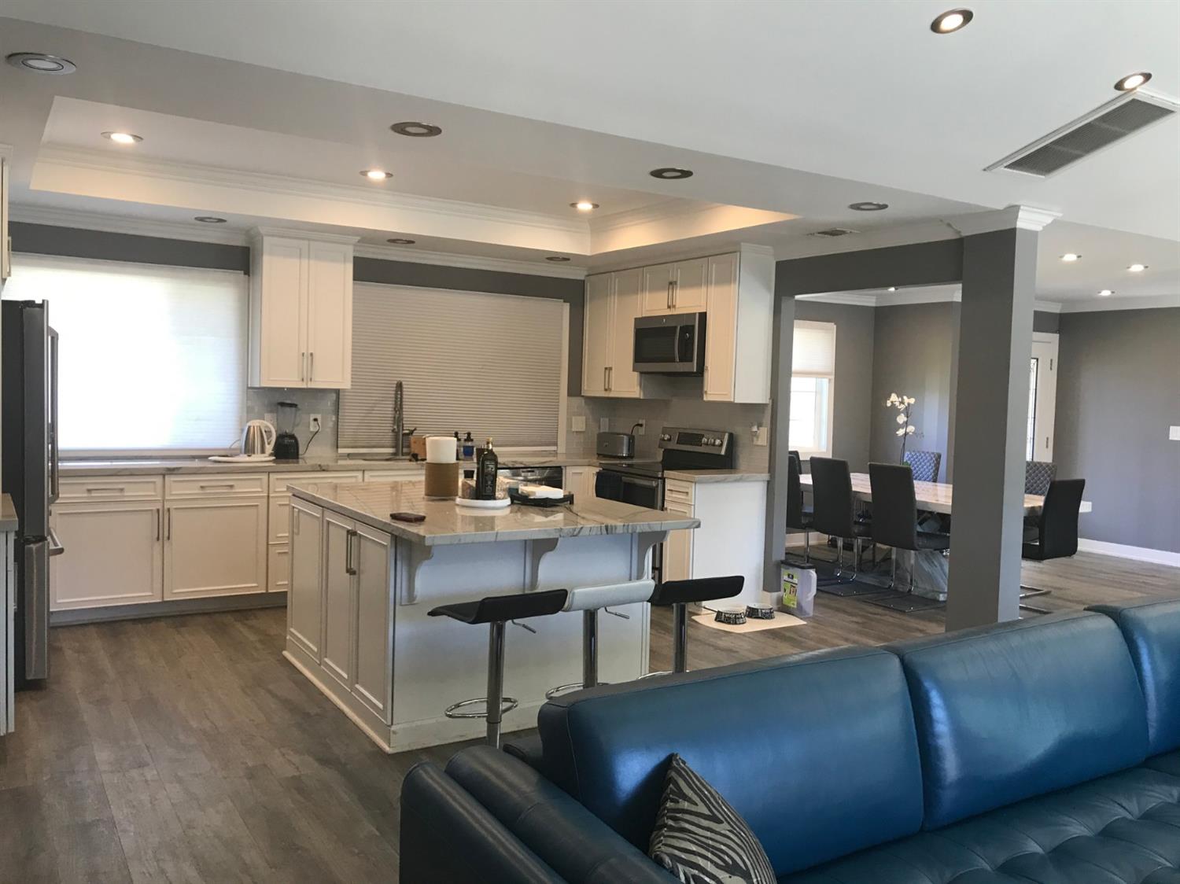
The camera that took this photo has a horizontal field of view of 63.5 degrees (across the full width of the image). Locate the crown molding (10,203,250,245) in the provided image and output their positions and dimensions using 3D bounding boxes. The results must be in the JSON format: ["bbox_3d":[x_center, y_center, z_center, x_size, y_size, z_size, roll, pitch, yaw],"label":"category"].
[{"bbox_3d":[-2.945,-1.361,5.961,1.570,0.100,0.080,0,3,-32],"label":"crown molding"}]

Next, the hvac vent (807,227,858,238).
[{"bbox_3d":[1.487,-1.265,5.833,0.231,0.020,0.271,0,4,-32],"label":"hvac vent"}]

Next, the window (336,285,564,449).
[{"bbox_3d":[-1.018,-0.553,7.365,1.849,1.210,0.060,0,4,-32],"label":"window"}]

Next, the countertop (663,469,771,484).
[{"bbox_3d":[0.860,0.239,6.582,0.634,0.042,0.406,0,4,-32],"label":"countertop"}]

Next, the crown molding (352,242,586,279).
[{"bbox_3d":[-0.888,-1.367,7.255,2.050,0.100,0.080,0,3,-32],"label":"crown molding"}]

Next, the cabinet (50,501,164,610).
[{"bbox_3d":[-2.985,0.642,5.854,0.603,0.630,0.580,0,4,-32],"label":"cabinet"}]

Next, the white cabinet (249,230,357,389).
[{"bbox_3d":[-1.954,-0.888,6.464,0.653,1.040,0.366,0,4,-32],"label":"white cabinet"}]

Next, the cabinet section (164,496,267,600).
[{"bbox_3d":[-2.418,0.640,6.060,0.602,0.597,0.502,0,4,-33],"label":"cabinet section"}]

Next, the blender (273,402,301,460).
[{"bbox_3d":[-2.062,-0.080,6.466,0.180,0.400,0.180,0,3,-24],"label":"blender"}]

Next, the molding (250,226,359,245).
[{"bbox_3d":[-1.923,-1.356,6.403,0.670,0.085,0.370,0,3,-32],"label":"molding"}]

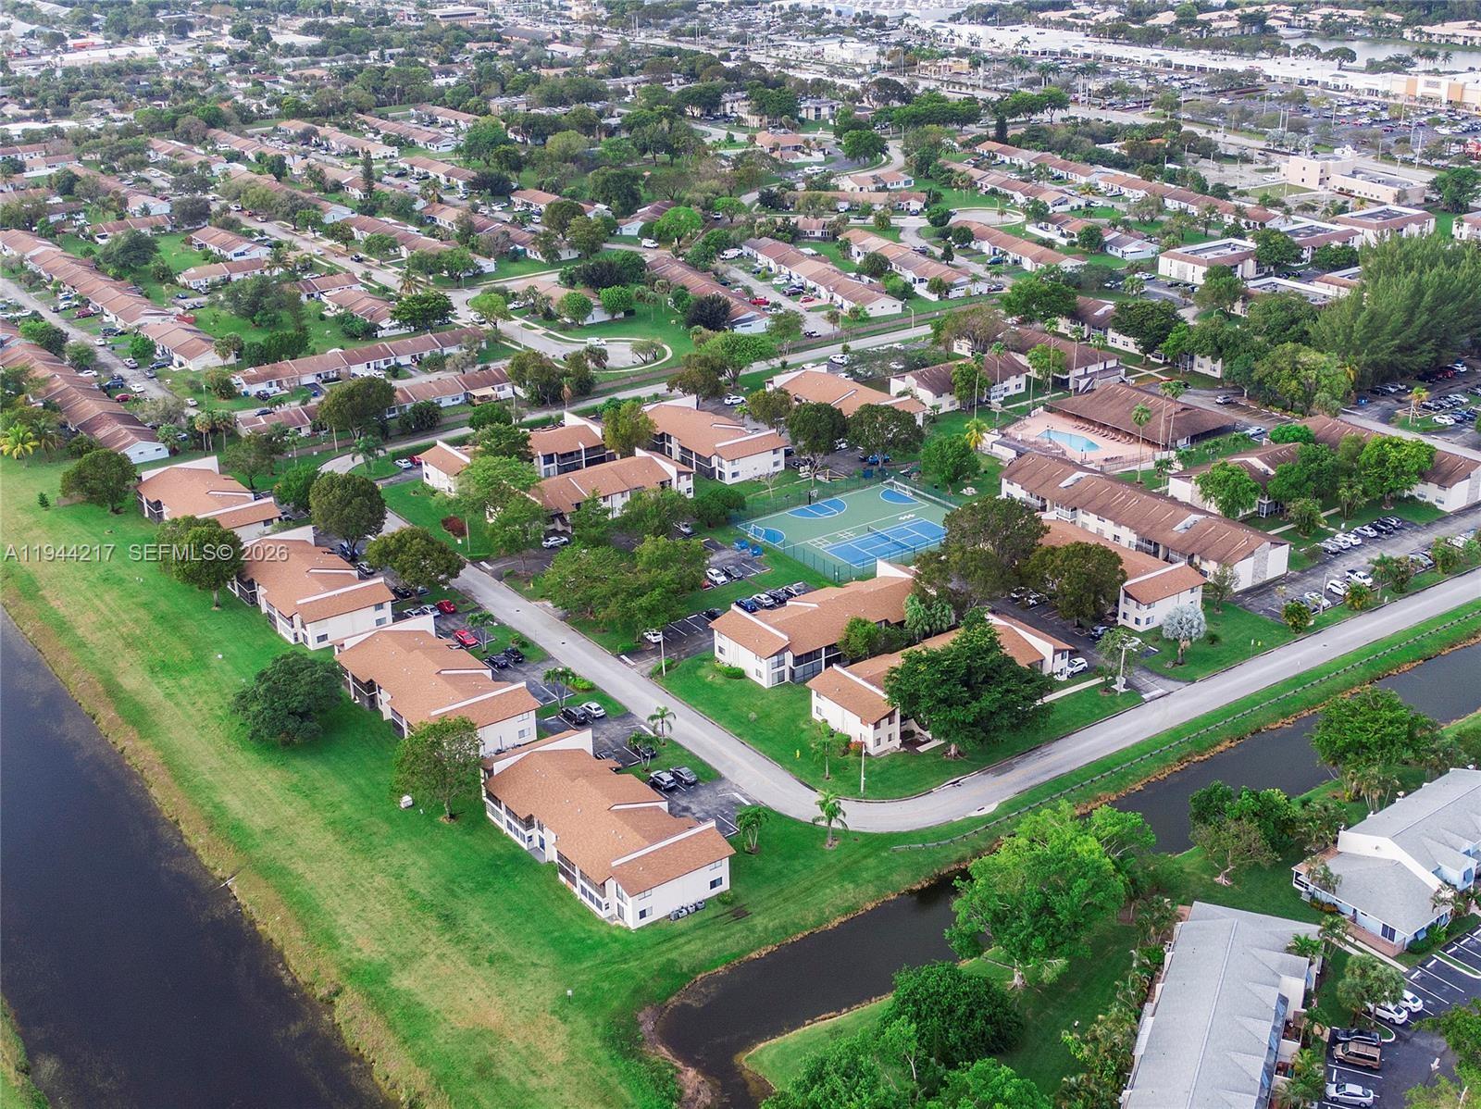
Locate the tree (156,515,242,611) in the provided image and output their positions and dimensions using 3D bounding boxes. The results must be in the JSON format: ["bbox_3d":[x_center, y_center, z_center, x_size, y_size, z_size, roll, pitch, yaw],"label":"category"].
[{"bbox_3d":[-91.595,2.578,301.553,13.200,14.800,13.200,-9,25,-17],"label":"tree"}]

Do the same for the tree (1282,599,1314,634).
[{"bbox_3d":[89.437,10.076,281.592,4.690,5.170,4.690,-2,23,0],"label":"tree"}]

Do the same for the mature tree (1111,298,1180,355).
[{"bbox_3d":[96.477,-52.409,416.772,16.200,15.400,16.200,-2,23,0],"label":"mature tree"}]

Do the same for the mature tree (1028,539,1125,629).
[{"bbox_3d":[54.270,5.650,284.650,15.860,13.390,15.860,3,24,11],"label":"mature tree"}]

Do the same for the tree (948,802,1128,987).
[{"bbox_3d":[33.089,39.180,195.642,19.760,21.300,19.760,-2,23,0],"label":"tree"}]

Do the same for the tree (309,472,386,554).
[{"bbox_3d":[-70.910,-6.580,317.680,13.480,15.350,13.480,-7,24,-12],"label":"tree"}]

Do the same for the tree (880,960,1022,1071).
[{"bbox_3d":[23.210,49.550,191.200,15.040,7.120,14.640,2,23,7],"label":"tree"}]

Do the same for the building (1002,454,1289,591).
[{"bbox_3d":[73.210,-7.440,321.740,16.230,7.620,57.580,-16,27,-31],"label":"building"}]

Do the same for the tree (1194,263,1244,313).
[{"bbox_3d":[124.020,-68.090,454.910,12.740,12.760,12.740,5,24,15],"label":"tree"}]

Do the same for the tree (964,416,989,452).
[{"bbox_3d":[48.960,-24.657,363.306,5.000,6.500,4.900,-2,23,0],"label":"tree"}]

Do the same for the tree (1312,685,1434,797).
[{"bbox_3d":[83.134,25.491,231.640,15.520,15.760,15.520,-2,23,0],"label":"tree"}]

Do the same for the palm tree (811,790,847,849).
[{"bbox_3d":[11.570,34.244,225.850,4.450,8.300,4.450,-2,23,0],"label":"palm tree"}]

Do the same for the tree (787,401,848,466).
[{"bbox_3d":[15.798,-24.260,359.854,11.900,13.000,11.900,0,24,3],"label":"tree"}]

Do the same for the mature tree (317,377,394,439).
[{"bbox_3d":[-82.940,-30.980,378.980,16.150,12.730,16.150,-6,24,-12],"label":"mature tree"}]

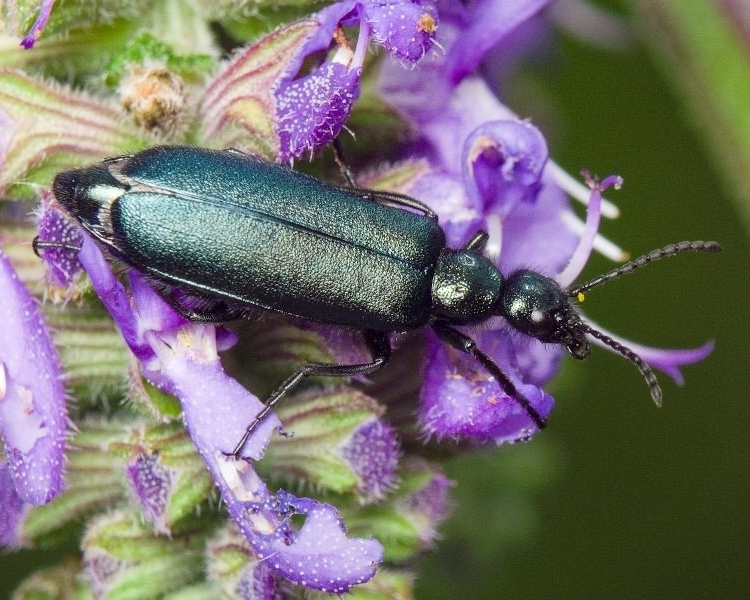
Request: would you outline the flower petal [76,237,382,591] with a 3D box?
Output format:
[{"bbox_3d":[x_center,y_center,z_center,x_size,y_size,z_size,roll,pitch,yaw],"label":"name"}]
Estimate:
[{"bbox_3d":[-0.004,0.003,0.090,0.003,0.012,0.004,-37,0,0],"label":"flower petal"}]

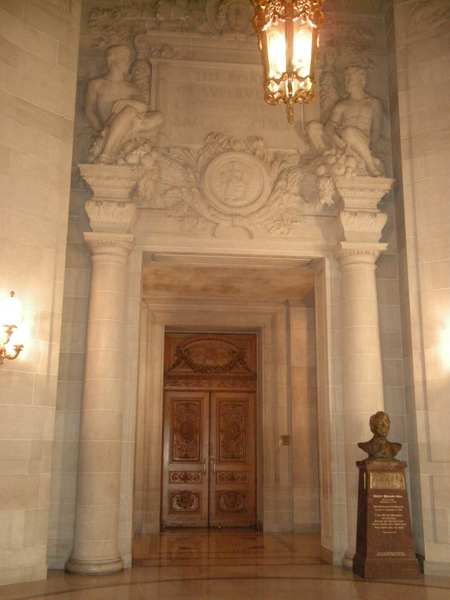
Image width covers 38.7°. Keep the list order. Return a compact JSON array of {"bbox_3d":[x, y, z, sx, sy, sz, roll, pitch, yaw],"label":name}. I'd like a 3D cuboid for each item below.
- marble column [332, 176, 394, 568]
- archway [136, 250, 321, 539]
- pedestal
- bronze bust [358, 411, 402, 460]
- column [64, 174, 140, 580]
[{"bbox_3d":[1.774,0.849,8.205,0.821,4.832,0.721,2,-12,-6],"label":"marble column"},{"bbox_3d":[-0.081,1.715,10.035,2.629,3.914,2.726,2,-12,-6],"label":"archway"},{"bbox_3d":[1.827,2.501,7.367,0.644,1.247,0.438,2,-12,-6],"label":"pedestal"},{"bbox_3d":[1.833,1.607,7.563,0.497,0.575,0.312,2,-12,-6],"label":"bronze bust"},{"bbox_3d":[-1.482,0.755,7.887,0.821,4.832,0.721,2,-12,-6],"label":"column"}]

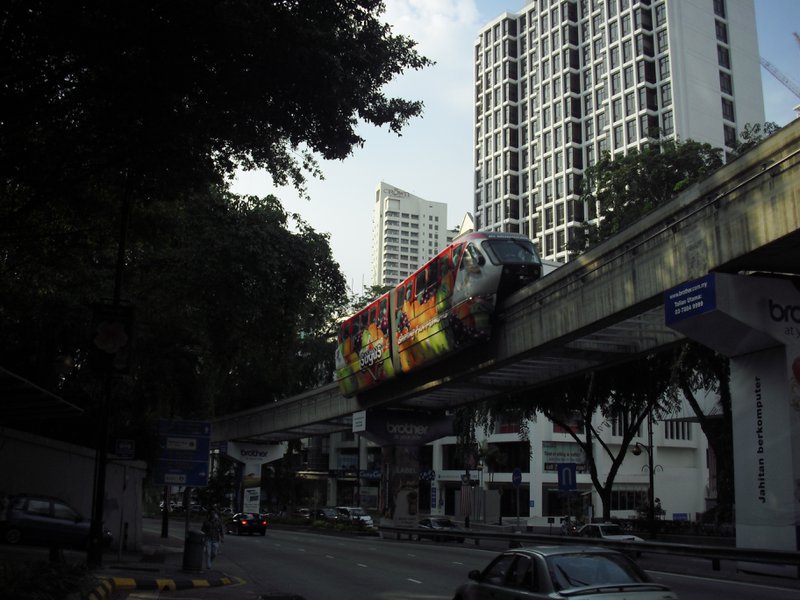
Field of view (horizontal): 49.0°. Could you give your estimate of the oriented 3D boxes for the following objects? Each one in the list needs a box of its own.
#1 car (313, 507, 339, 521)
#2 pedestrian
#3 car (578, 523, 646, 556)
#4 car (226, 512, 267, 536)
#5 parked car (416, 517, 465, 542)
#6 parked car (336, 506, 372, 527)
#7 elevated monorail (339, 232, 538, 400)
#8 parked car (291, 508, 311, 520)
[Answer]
[{"bbox_3d":[-6.534,18.936,76.663,1.680,1.430,4.200,7,-15,-21],"label":"car"},{"bbox_3d":[-5.471,6.982,25.546,0.580,1.670,0.450,4,-14,-12],"label":"pedestrian"},{"bbox_3d":[9.593,10.908,40.112,1.660,1.400,4.100,4,-14,-12],"label":"car"},{"bbox_3d":[-9.793,14.369,56.144,1.690,1.400,4.300,7,-15,-22],"label":"car"},{"bbox_3d":[2.291,13.572,51.773,1.680,1.420,4.200,6,-14,-17],"label":"parked car"},{"bbox_3d":[-3.445,16.850,67.411,1.680,1.720,4.300,7,-15,-22],"label":"parked car"},{"bbox_3d":[1.241,1.750,46.667,3.000,4.900,22.800,6,-14,-19],"label":"elevated monorail"},{"bbox_3d":[-9.503,20.826,84.421,1.680,1.430,4.200,8,-15,-24],"label":"parked car"}]

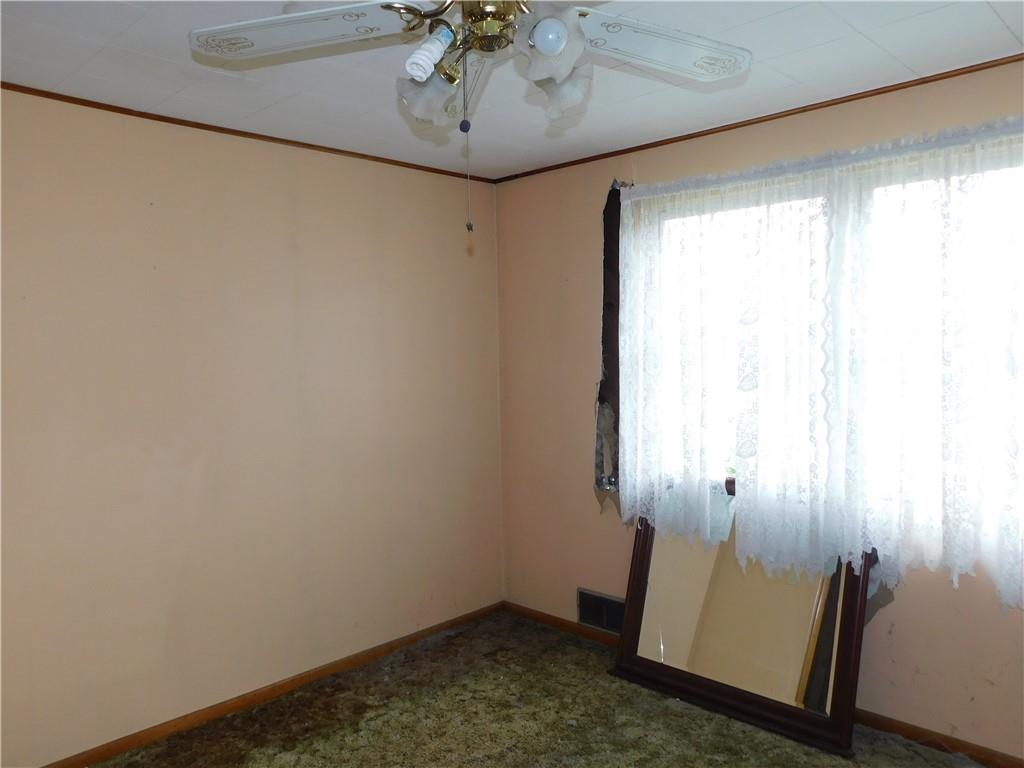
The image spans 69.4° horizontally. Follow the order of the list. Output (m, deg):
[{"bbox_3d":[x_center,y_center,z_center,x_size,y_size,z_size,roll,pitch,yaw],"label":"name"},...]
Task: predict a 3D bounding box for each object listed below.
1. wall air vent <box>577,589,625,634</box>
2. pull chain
[{"bbox_3d":[0.451,1.120,3.610,0.345,0.180,0.022,1,4,44],"label":"wall air vent"},{"bbox_3d":[-0.086,-0.460,1.421,0.022,0.333,0.022,-1,3,0],"label":"pull chain"}]

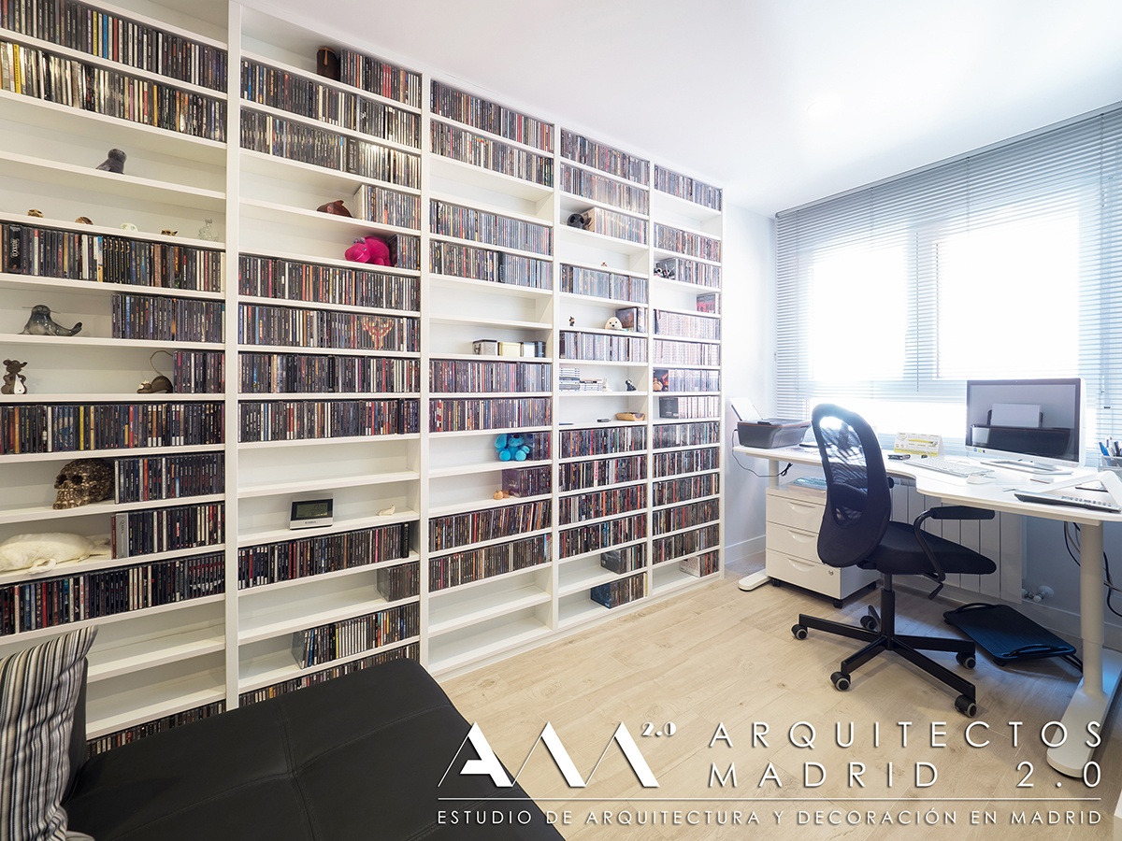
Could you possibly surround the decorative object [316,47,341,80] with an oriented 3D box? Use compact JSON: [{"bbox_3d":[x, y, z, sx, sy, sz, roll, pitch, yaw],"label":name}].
[{"bbox_3d":[-0.848,-1.272,1.650,0.075,0.120,0.075,-1,3,-27],"label":"decorative object"}]

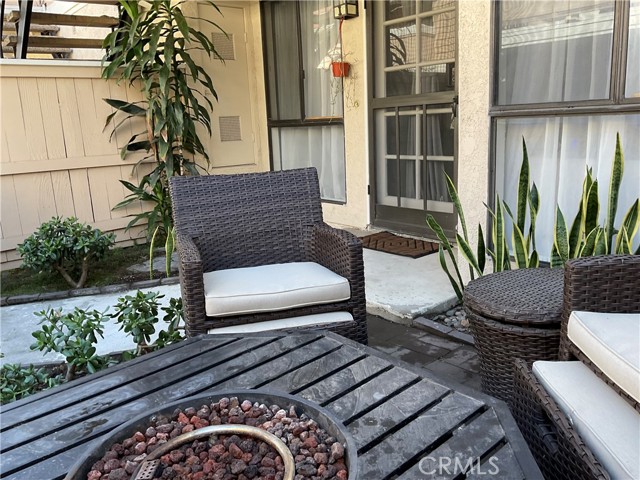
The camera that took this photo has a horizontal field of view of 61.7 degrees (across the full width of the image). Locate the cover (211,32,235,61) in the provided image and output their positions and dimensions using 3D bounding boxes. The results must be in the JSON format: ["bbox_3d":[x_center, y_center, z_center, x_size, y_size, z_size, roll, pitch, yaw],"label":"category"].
[{"bbox_3d":[-0.971,-1.950,5.411,0.243,0.249,0.020,-13,16,-40],"label":"cover"}]

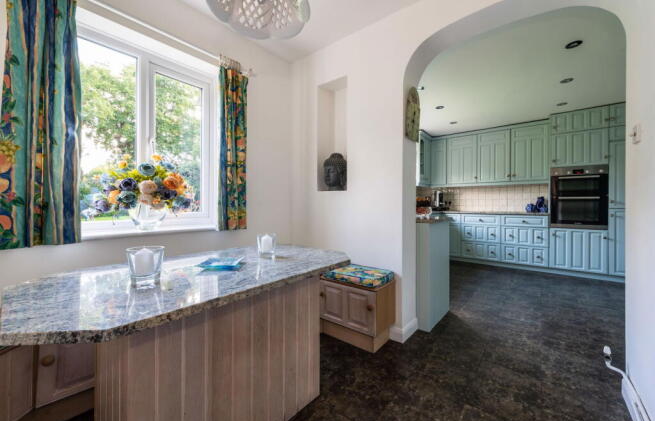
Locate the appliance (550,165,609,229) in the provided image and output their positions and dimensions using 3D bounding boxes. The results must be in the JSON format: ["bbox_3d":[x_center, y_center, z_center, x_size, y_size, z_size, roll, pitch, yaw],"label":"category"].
[{"bbox_3d":[3.764,-0.189,3.859,0.593,0.890,0.570,0,1,40],"label":"appliance"}]

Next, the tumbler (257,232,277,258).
[{"bbox_3d":[-0.374,0.217,1.572,0.122,0.138,0.122,-1,1,0],"label":"tumbler"}]

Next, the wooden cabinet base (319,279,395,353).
[{"bbox_3d":[0.205,0.788,2.095,0.623,0.487,0.290,0,1,40],"label":"wooden cabinet base"}]

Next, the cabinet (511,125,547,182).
[{"bbox_3d":[3.450,-0.938,4.349,0.493,0.910,0.339,0,0,40],"label":"cabinet"}]

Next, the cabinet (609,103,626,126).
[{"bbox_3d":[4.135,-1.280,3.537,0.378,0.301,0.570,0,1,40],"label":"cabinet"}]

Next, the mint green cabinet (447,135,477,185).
[{"bbox_3d":[2.678,-0.955,4.994,0.523,0.890,0.339,0,0,40],"label":"mint green cabinet"}]

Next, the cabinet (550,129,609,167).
[{"bbox_3d":[3.761,-0.885,3.856,0.602,0.498,0.570,0,1,40],"label":"cabinet"}]

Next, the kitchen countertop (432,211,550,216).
[{"bbox_3d":[2.788,0.061,4.678,1.940,0.034,0.600,0,1,40],"label":"kitchen countertop"}]

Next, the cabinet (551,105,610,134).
[{"bbox_3d":[3.757,-1.283,3.849,0.602,0.298,0.570,0,1,40],"label":"cabinet"}]

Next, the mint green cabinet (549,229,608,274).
[{"bbox_3d":[3.791,0.568,3.894,0.601,0.610,0.580,0,0,40],"label":"mint green cabinet"}]

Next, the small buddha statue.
[{"bbox_3d":[0.095,-0.355,2.411,0.235,0.367,0.220,0,0,40],"label":"small buddha statue"}]

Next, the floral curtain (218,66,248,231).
[{"bbox_3d":[-0.737,-0.467,2.031,0.120,1.230,0.195,0,0,40],"label":"floral curtain"}]

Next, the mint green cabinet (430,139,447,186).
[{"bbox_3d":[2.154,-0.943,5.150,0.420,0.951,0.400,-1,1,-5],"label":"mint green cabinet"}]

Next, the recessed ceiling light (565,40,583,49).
[{"bbox_3d":[2.152,-1.442,2.222,0.104,0.024,0.104,0,0,40],"label":"recessed ceiling light"}]

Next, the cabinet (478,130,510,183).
[{"bbox_3d":[3.070,-0.947,4.667,0.498,0.900,0.339,0,0,40],"label":"cabinet"}]

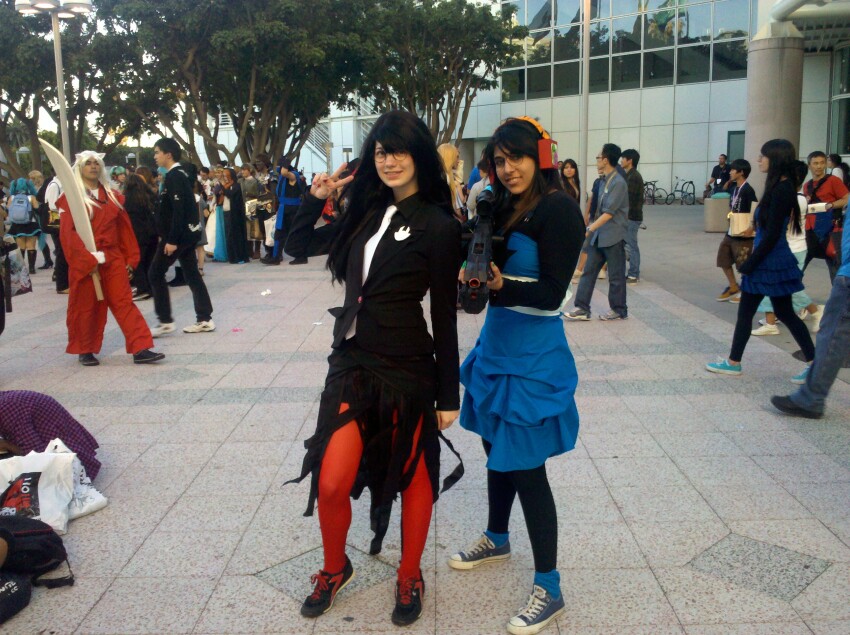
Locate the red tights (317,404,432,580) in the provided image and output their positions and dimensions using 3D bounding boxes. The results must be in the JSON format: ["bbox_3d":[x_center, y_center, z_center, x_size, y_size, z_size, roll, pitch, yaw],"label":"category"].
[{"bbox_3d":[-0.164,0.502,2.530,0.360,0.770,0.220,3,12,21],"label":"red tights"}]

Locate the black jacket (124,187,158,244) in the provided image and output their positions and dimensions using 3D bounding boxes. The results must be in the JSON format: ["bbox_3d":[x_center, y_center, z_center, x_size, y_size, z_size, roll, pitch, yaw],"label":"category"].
[{"bbox_3d":[-3.584,-1.286,9.350,0.430,0.750,0.290,0,11,7],"label":"black jacket"}]

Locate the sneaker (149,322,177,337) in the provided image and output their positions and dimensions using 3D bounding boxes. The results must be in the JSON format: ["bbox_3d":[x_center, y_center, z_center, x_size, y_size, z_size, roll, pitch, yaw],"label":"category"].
[{"bbox_3d":[-2.561,0.118,7.150,0.290,0.120,0.110,-6,12,-21],"label":"sneaker"}]

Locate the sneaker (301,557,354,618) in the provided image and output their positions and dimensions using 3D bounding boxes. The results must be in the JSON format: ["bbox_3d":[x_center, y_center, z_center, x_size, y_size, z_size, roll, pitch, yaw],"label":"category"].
[{"bbox_3d":[-0.338,0.942,2.590,0.097,0.115,0.260,3,18,26],"label":"sneaker"}]

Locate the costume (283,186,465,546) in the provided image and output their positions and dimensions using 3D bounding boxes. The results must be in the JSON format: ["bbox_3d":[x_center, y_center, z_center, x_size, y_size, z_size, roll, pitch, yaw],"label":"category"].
[{"bbox_3d":[-0.151,0.149,2.470,0.480,1.170,0.330,4,12,27],"label":"costume"}]

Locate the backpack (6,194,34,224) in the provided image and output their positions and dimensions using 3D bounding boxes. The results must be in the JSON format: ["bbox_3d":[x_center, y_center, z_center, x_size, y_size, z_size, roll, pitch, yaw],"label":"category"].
[{"bbox_3d":[-6.662,-1.776,12.100,0.340,0.470,0.200,-7,12,-28],"label":"backpack"}]

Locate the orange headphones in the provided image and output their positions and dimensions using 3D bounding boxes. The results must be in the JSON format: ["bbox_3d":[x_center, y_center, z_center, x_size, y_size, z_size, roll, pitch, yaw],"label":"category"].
[{"bbox_3d":[0.314,-0.541,2.370,0.220,0.200,0.085,-11,11,24],"label":"orange headphones"}]

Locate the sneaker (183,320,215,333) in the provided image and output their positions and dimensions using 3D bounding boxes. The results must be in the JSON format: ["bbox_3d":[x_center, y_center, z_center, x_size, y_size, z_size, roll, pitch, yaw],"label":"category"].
[{"bbox_3d":[-2.240,0.088,7.280,0.300,0.115,0.105,-4,11,-10],"label":"sneaker"}]

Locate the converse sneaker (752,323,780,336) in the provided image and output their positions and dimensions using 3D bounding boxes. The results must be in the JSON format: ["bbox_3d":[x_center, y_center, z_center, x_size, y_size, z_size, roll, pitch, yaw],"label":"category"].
[{"bbox_3d":[2.962,0.100,6.380,0.245,0.100,0.095,1,11,15],"label":"converse sneaker"}]

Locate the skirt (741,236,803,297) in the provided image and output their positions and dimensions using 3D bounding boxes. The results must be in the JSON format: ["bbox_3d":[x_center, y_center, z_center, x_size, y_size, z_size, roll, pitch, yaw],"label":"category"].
[{"bbox_3d":[2.346,-0.345,4.980,0.420,0.410,0.390,4,12,28],"label":"skirt"}]

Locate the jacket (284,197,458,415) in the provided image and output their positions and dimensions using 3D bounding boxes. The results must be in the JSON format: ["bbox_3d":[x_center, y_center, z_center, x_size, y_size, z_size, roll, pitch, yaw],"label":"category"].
[{"bbox_3d":[-0.154,-0.077,2.420,0.480,0.680,0.300,5,13,29],"label":"jacket"}]

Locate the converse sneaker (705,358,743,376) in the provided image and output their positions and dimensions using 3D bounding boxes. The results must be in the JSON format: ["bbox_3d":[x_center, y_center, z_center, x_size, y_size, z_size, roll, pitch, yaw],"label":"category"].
[{"bbox_3d":[2.174,0.363,5.360,0.265,0.110,0.100,7,14,37],"label":"converse sneaker"}]

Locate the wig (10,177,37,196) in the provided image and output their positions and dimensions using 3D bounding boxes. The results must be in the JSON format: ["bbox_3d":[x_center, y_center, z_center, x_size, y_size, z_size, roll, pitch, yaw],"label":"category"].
[{"bbox_3d":[-6.654,-2.166,12.200,0.380,0.330,0.270,-6,12,-21],"label":"wig"}]

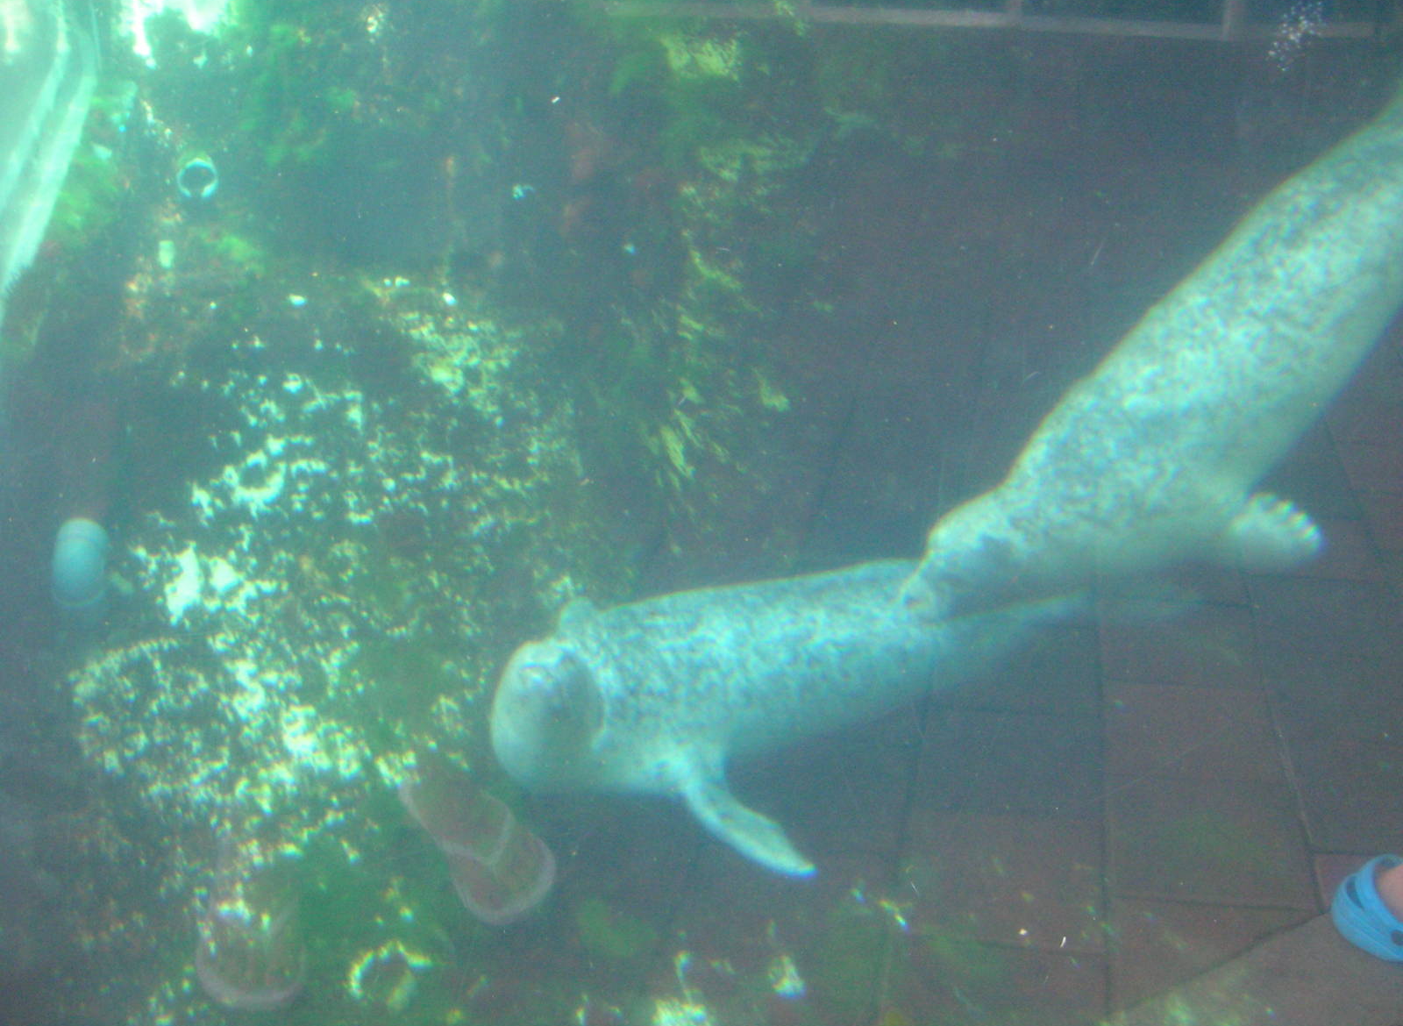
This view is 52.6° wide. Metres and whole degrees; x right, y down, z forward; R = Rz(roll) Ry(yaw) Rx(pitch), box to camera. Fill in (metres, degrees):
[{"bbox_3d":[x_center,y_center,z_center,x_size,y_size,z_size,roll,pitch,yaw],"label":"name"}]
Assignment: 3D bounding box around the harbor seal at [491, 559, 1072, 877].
[{"bbox_3d":[0.270,0.377,3.100,1.500,0.410,0.520,-9,35,-24],"label":"harbor seal"}]

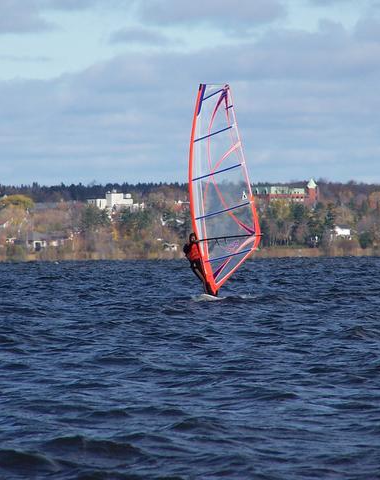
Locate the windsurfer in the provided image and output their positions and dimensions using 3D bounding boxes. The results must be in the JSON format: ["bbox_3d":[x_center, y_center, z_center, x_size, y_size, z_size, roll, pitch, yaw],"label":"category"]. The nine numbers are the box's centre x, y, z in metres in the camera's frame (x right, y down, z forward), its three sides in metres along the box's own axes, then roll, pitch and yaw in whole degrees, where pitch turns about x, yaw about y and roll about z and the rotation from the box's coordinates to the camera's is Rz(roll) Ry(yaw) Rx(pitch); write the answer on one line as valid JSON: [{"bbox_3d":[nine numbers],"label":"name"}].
[{"bbox_3d":[0.251,0.586,168.000,0.560,1.640,0.520,-9,-10,-38],"label":"windsurfer"}]

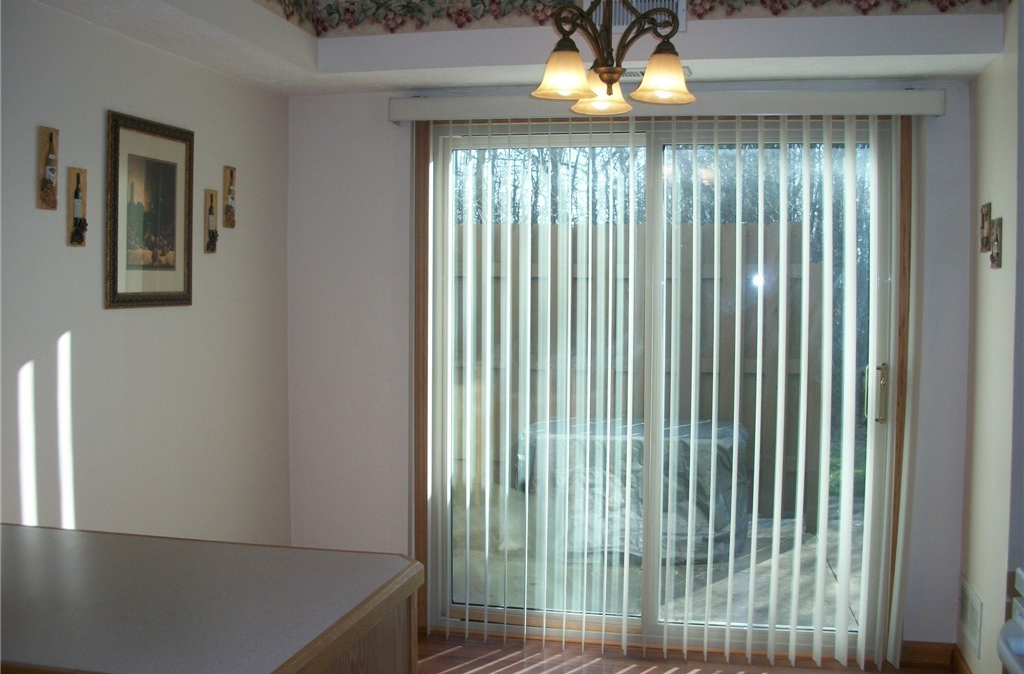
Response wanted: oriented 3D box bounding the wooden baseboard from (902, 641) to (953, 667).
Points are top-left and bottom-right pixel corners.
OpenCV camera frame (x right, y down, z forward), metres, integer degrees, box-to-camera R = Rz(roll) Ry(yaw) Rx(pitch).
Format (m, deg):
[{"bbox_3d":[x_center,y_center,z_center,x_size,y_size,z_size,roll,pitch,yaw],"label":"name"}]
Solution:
[{"bbox_3d":[1.527,1.169,3.811,0.190,0.088,0.015,1,3,12],"label":"wooden baseboard"}]

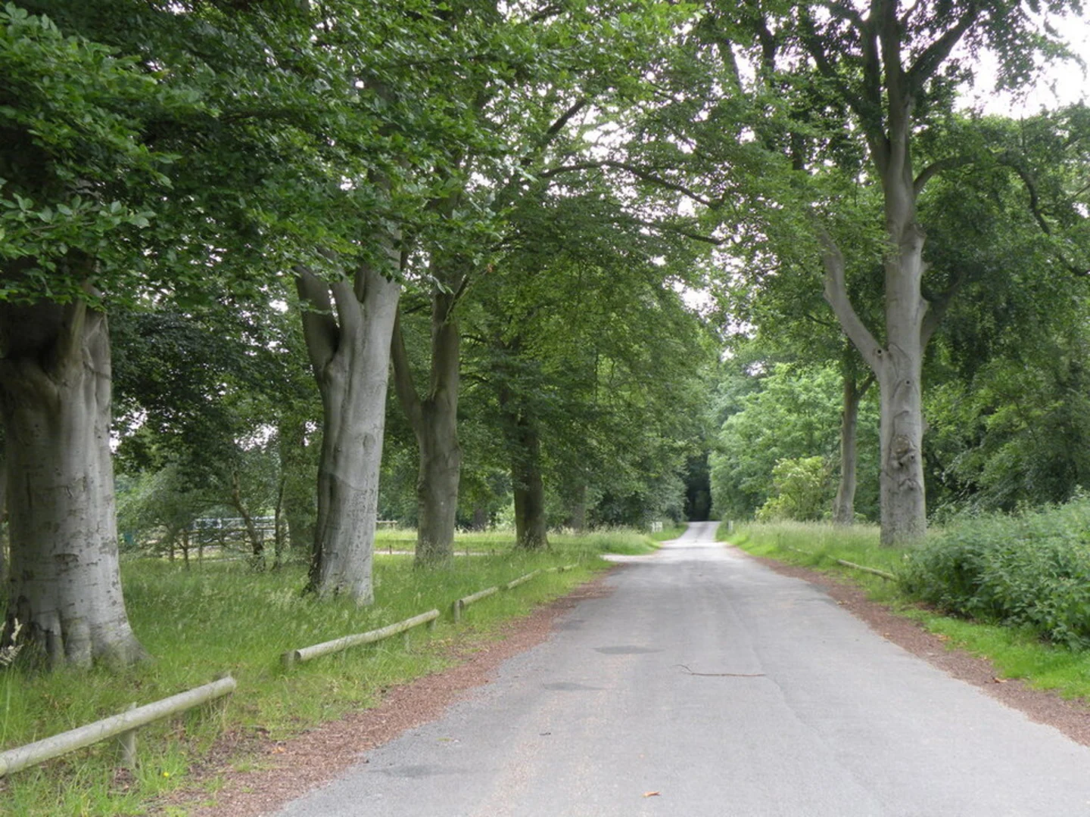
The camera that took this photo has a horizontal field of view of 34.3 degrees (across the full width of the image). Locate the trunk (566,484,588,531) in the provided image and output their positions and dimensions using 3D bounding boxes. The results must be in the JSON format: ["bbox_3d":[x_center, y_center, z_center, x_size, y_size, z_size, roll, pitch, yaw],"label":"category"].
[{"bbox_3d":[1.684,5.232,93.000,1.050,2.600,1.000,0,-3,0],"label":"trunk"}]

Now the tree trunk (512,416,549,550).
[{"bbox_3d":[-0.558,2.789,66.000,1.360,5.040,1.250,0,-3,0],"label":"tree trunk"}]

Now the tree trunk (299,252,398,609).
[{"bbox_3d":[-3.737,0.461,33.500,1.900,6.500,1.600,0,-3,0],"label":"tree trunk"}]

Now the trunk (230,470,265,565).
[{"bbox_3d":[-7.921,2.917,47.000,0.900,2.540,0.600,0,-3,0],"label":"trunk"}]

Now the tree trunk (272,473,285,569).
[{"bbox_3d":[-7.082,2.996,47.000,0.330,2.560,0.330,0,-3,0],"label":"tree trunk"}]

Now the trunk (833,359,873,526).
[{"bbox_3d":[11.681,1.278,67.000,1.480,6.340,0.950,0,-3,0],"label":"trunk"}]

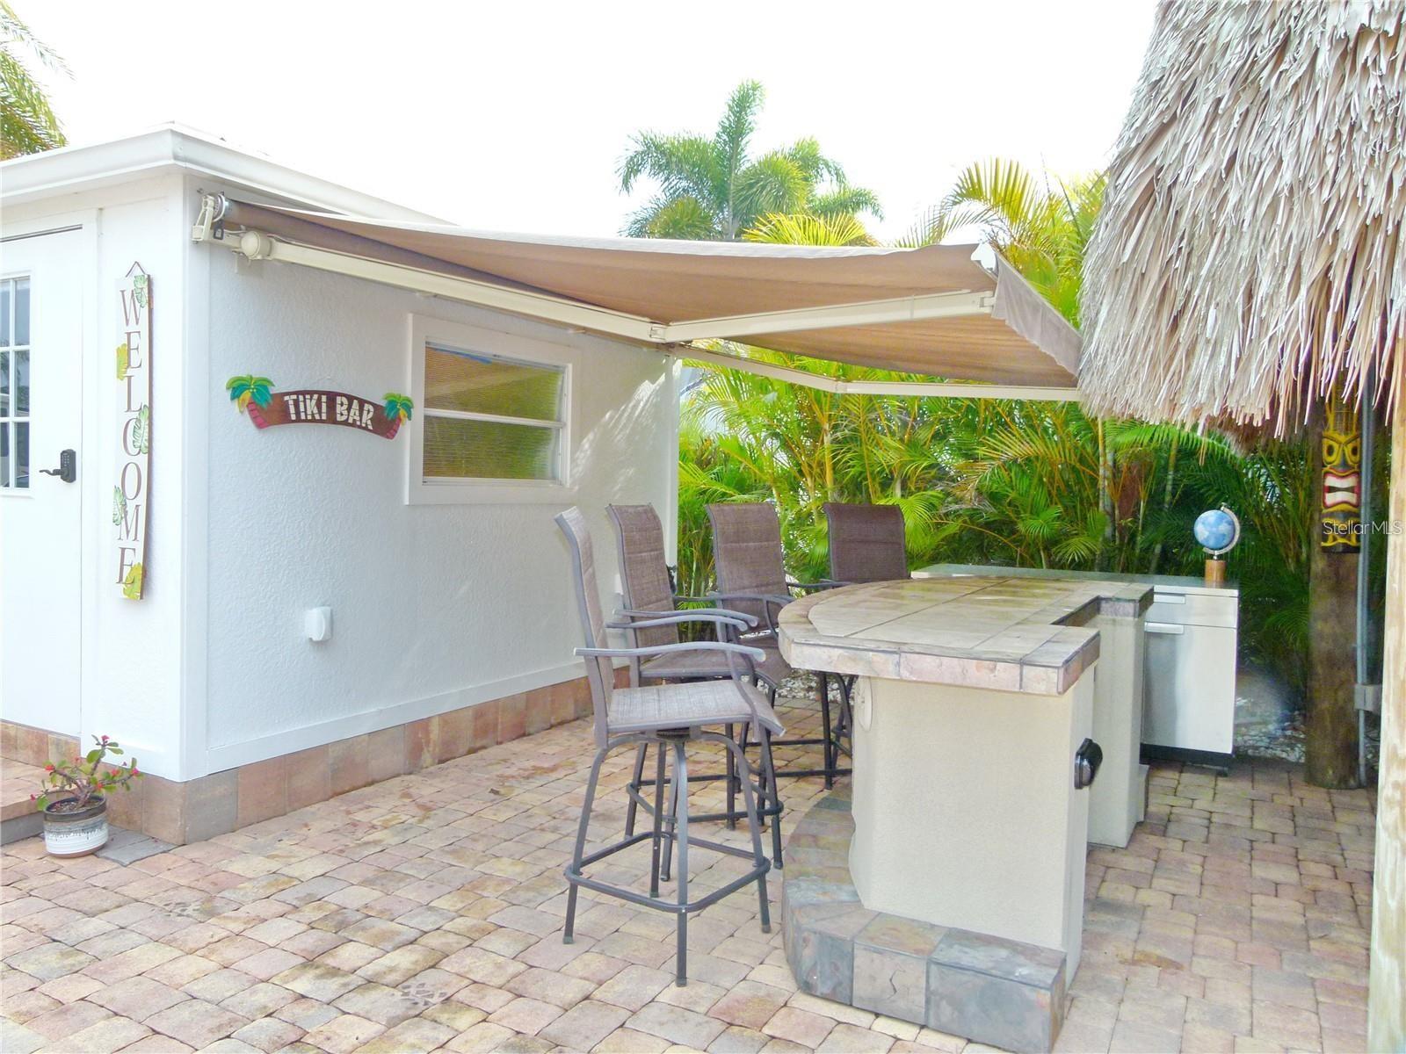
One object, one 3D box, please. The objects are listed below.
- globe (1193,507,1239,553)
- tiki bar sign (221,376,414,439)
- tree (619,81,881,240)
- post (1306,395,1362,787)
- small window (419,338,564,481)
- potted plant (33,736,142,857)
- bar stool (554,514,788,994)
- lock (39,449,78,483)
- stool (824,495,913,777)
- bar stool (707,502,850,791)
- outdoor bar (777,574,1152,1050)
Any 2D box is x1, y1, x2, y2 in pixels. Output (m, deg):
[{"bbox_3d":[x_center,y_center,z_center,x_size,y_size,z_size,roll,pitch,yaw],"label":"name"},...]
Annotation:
[{"bbox_3d":[2.810,0.021,5.538,0.230,0.250,0.210,2,2,27],"label":"globe"},{"bbox_3d":[-1.557,-0.489,4.233,0.025,0.205,0.965,2,2,28],"label":"tiki bar sign"},{"bbox_3d":[0.548,-3.052,15.906,4.100,7.790,4.100,1,2,0],"label":"tree"},{"bbox_3d":[3.055,0.126,4.859,0.240,2.200,0.240,2,2,28],"label":"post"},{"bbox_3d":[-1.052,-0.558,5.236,0.100,0.680,1.120,2,2,28],"label":"small window"},{"bbox_3d":[-2.255,0.961,3.697,0.310,0.410,0.300,2,2,28],"label":"potted plant"},{"bbox_3d":[-0.084,0.586,3.020,0.640,1.280,0.620,1,2,0],"label":"bar stool"},{"bbox_3d":[-2.581,-0.246,4.078,0.145,0.135,0.070,2,2,28],"label":"lock"},{"bbox_3d":[0.936,0.553,4.719,0.620,1.280,0.640,0,2,-24],"label":"stool"},{"bbox_3d":[0.426,0.555,4.329,0.640,1.280,0.620,2,2,40],"label":"bar stool"},{"bbox_3d":[0.898,0.747,3.646,1.120,0.955,2.520,2,2,28],"label":"outdoor bar"}]

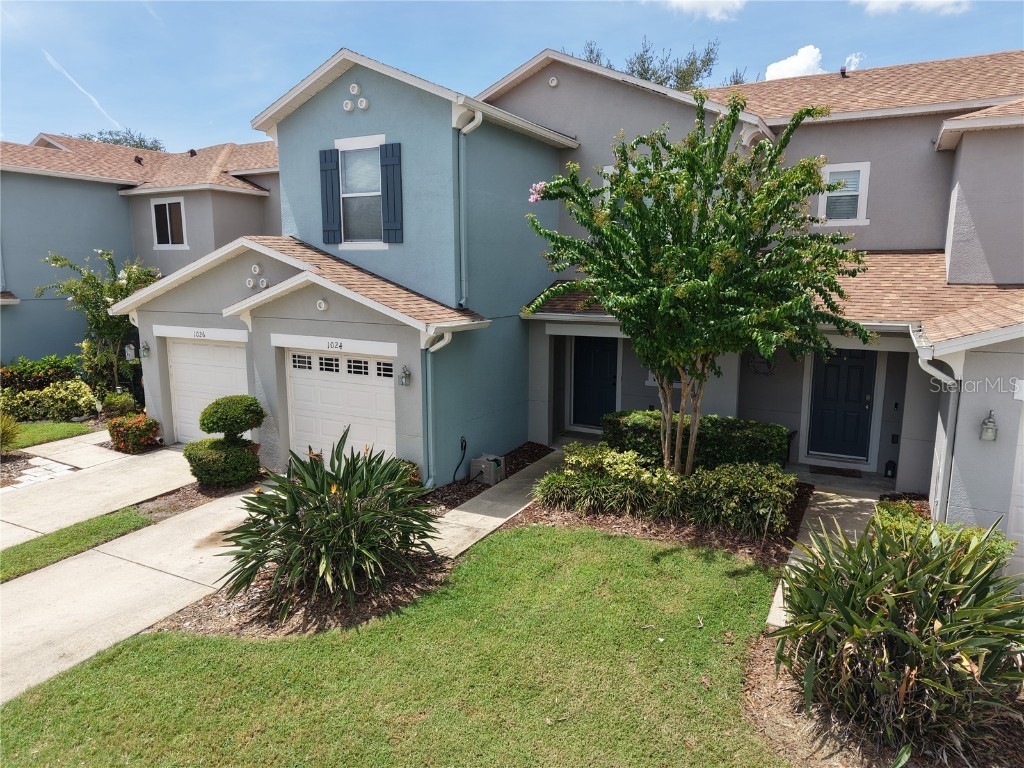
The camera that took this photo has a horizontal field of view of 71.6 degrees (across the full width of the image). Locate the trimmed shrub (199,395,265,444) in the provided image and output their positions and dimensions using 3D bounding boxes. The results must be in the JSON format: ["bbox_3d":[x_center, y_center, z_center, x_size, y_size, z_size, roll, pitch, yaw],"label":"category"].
[{"bbox_3d":[-4.589,0.569,11.624,1.020,0.790,1.020,5,11,27],"label":"trimmed shrub"}]

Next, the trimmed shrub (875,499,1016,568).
[{"bbox_3d":[4.819,1.847,8.007,1.400,0.760,1.900,5,11,27],"label":"trimmed shrub"}]

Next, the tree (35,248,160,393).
[{"bbox_3d":[-10.533,-1.552,18.303,3.200,3.800,3.000,5,11,27],"label":"tree"}]

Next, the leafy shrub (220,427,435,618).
[{"bbox_3d":[-1.965,1.402,7.772,2.200,1.660,2.150,0,10,0],"label":"leafy shrub"}]

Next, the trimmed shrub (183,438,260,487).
[{"bbox_3d":[-4.740,1.249,11.623,1.200,0.680,1.180,5,11,27],"label":"trimmed shrub"}]

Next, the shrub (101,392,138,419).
[{"bbox_3d":[-9.012,0.458,16.315,0.760,0.580,0.740,5,11,27],"label":"shrub"}]

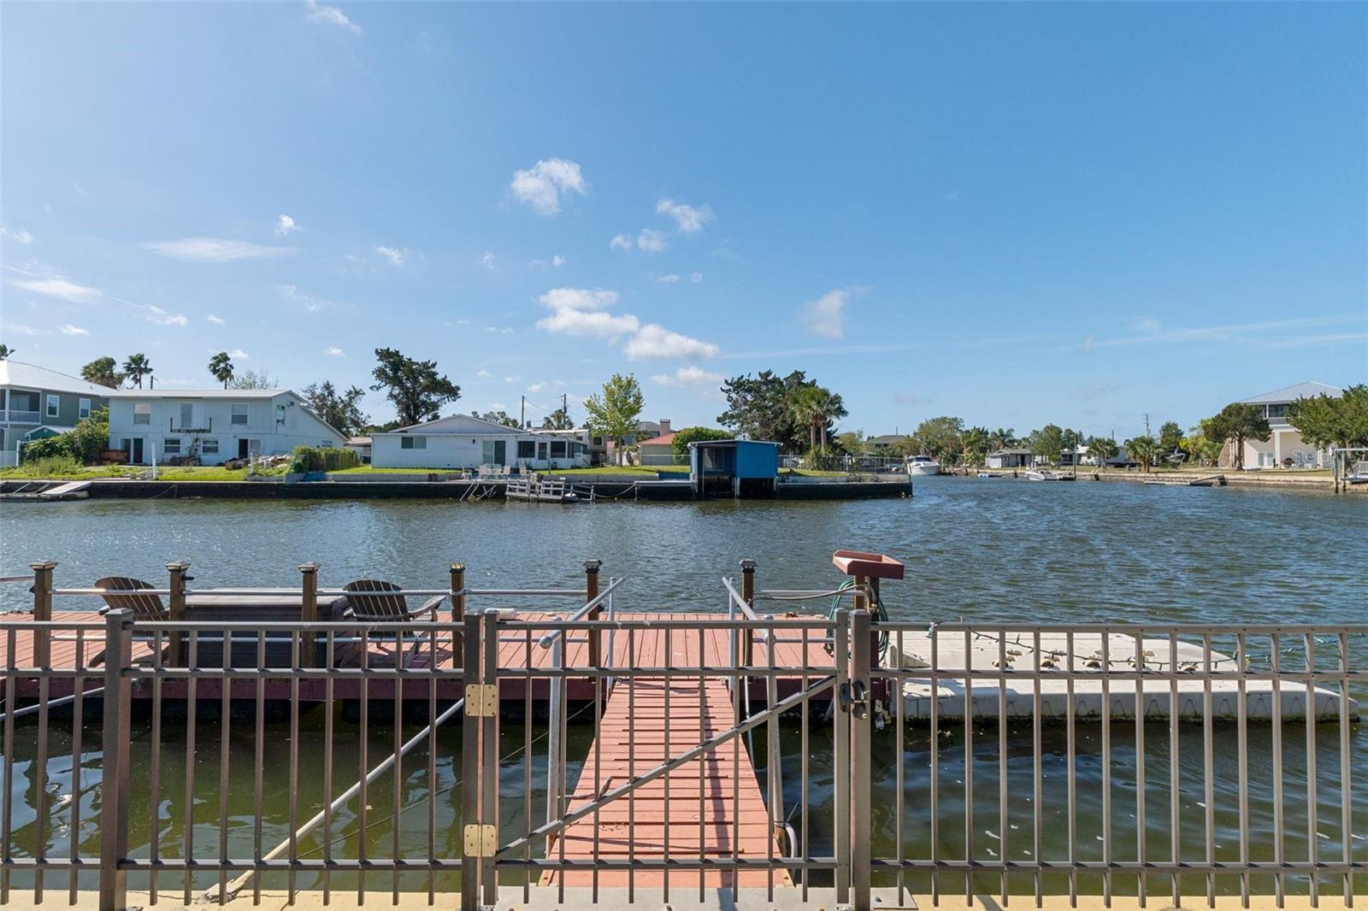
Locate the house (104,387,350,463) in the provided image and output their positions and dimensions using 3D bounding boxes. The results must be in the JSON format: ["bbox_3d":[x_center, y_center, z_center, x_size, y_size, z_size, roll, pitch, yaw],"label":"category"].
[{"bbox_3d":[-39.050,-2.360,62.800,12.900,6.200,12.000,0,0,0],"label":"house"}]

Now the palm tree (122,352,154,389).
[{"bbox_3d":[-65.000,-5.700,86.000,3.100,13.000,3.100,0,0,0],"label":"palm tree"}]

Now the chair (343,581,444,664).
[{"bbox_3d":[-2.620,1.440,6.520,0.750,0.830,0.840,0,0,7],"label":"chair"}]

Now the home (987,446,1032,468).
[{"bbox_3d":[52.000,0.380,115.000,6.000,3.300,6.200,0,0,6],"label":"home"}]

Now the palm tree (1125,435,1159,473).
[{"bbox_3d":[48.300,-0.100,76.000,3.400,4.100,3.300,0,0,0],"label":"palm tree"}]

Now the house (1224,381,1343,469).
[{"bbox_3d":[71.500,-3.600,83.000,14.500,10.000,13.000,0,0,32],"label":"house"}]

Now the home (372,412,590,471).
[{"bbox_3d":[-16.200,-1.100,61.800,15.500,4.350,12.500,0,0,0],"label":"home"}]

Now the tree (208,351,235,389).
[{"bbox_3d":[-54.400,-5.650,85.000,3.100,13.200,3.100,0,0,0],"label":"tree"}]

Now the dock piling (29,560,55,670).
[{"bbox_3d":[-5.460,1.370,6.150,0.130,0.950,0.130,0,0,0],"label":"dock piling"}]

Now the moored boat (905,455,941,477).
[{"bbox_3d":[31.800,1.360,96.000,2.500,2.900,6.400,0,-1,-25],"label":"moored boat"}]

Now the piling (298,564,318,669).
[{"bbox_3d":[-3.170,1.410,6.100,0.120,0.990,0.120,0,0,0],"label":"piling"}]

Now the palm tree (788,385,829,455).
[{"bbox_3d":[9.800,-2.200,56.000,3.200,6.200,3.200,0,0,0],"label":"palm tree"}]

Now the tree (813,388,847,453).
[{"bbox_3d":[10.600,-1.950,54.000,3.200,6.100,3.200,0,0,0],"label":"tree"}]

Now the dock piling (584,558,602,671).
[{"bbox_3d":[-0.764,1.400,6.100,0.120,1.020,0.120,0,0,0],"label":"dock piling"}]

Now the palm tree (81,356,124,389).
[{"bbox_3d":[-62.700,-4.950,78.000,3.700,11.500,3.700,0,0,0],"label":"palm tree"}]

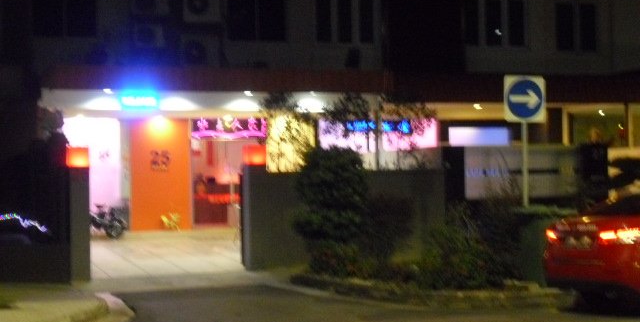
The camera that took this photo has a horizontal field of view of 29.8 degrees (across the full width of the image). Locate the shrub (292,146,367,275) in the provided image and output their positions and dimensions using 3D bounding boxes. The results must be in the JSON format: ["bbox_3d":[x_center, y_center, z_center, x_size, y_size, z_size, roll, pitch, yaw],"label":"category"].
[{"bbox_3d":[0.156,0.752,17.900,1.080,1.880,1.080,-1,0,0],"label":"shrub"}]

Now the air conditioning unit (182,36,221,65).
[{"bbox_3d":[-2.701,-2.452,27.163,0.870,0.790,0.330,-1,0,-20],"label":"air conditioning unit"}]

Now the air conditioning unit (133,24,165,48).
[{"bbox_3d":[-3.807,-2.794,26.756,0.710,0.500,0.290,-1,0,-20],"label":"air conditioning unit"}]

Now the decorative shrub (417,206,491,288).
[{"bbox_3d":[1.742,1.124,15.800,0.920,1.080,0.900,-1,0,-19],"label":"decorative shrub"}]

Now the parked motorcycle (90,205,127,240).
[{"bbox_3d":[-5.500,1.410,28.900,1.700,0.960,0.650,-1,0,12],"label":"parked motorcycle"}]

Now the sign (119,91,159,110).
[{"bbox_3d":[-4.390,-1.476,29.209,0.966,0.450,0.130,-1,0,-19],"label":"sign"}]

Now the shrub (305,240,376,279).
[{"bbox_3d":[0.270,1.282,15.800,0.900,0.520,0.750,-1,0,-20],"label":"shrub"}]

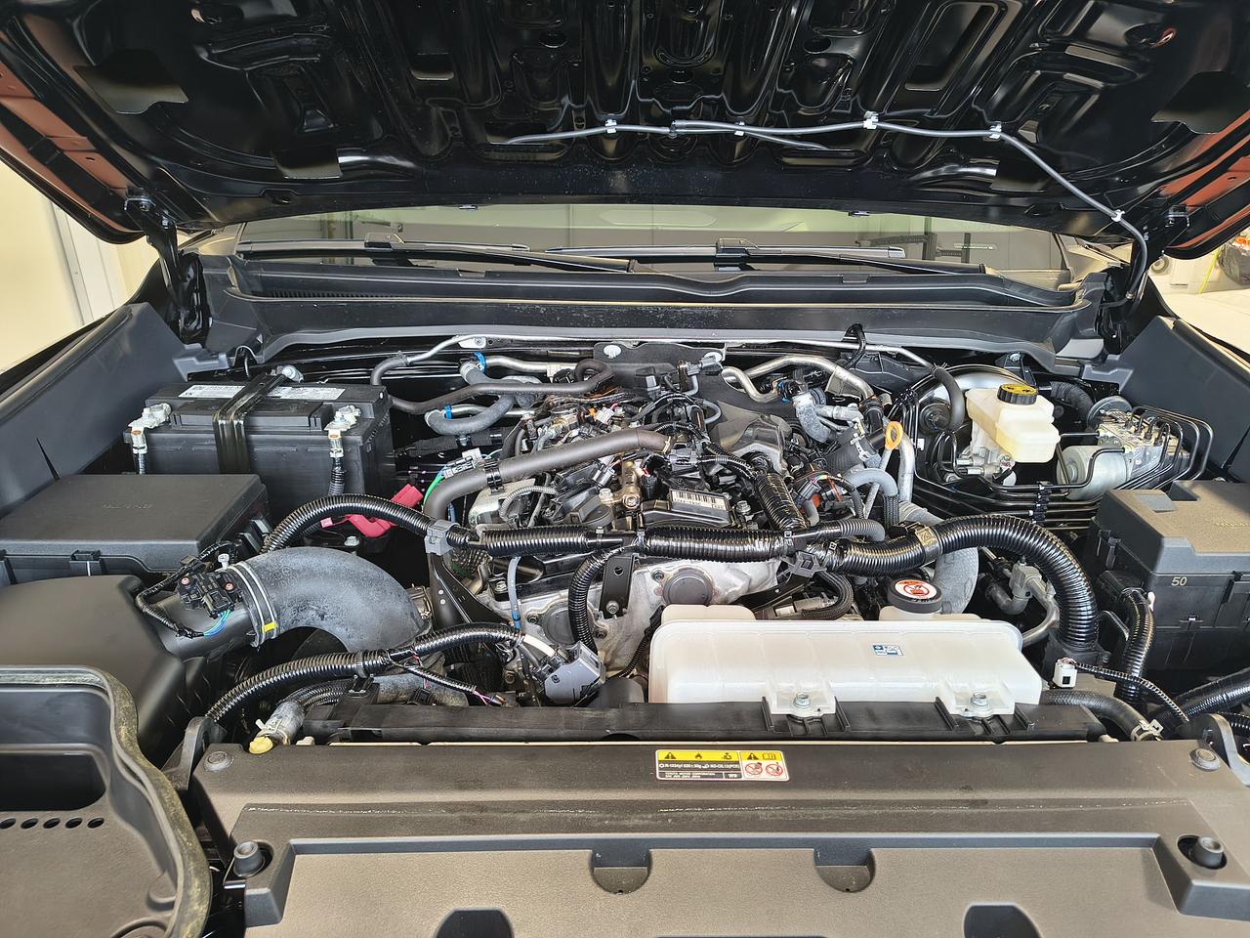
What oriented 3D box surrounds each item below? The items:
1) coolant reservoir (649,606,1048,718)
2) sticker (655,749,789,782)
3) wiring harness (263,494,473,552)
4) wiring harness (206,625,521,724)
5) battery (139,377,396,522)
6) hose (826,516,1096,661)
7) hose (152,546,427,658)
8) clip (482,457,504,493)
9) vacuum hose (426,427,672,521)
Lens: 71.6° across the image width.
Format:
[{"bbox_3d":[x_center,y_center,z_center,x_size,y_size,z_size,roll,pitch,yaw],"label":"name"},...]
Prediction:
[{"bbox_3d":[0.208,0.201,0.859,0.365,0.098,0.145,1,26,-1],"label":"coolant reservoir"},{"bbox_3d":[0.080,0.242,0.709,0.108,0.002,0.032,1,30,-1],"label":"sticker"},{"bbox_3d":[-0.295,0.062,0.995,0.228,0.070,0.055,1,26,-1],"label":"wiring harness"},{"bbox_3d":[-0.256,0.198,0.851,0.285,0.060,0.070,-5,27,-12],"label":"wiring harness"},{"bbox_3d":[-0.500,-0.003,1.250,0.310,0.200,0.175,1,26,-1],"label":"battery"},{"bbox_3d":[0.366,0.123,0.954,0.265,0.130,0.110,1,26,-1],"label":"hose"},{"bbox_3d":[-0.361,0.144,0.934,0.250,0.110,0.105,1,26,-1],"label":"hose"},{"bbox_3d":[-0.158,0.008,1.037,0.027,0.040,0.036,-6,27,-14],"label":"clip"},{"bbox_3d":[-0.094,0.009,1.060,0.290,0.080,0.085,-8,27,-17],"label":"vacuum hose"}]

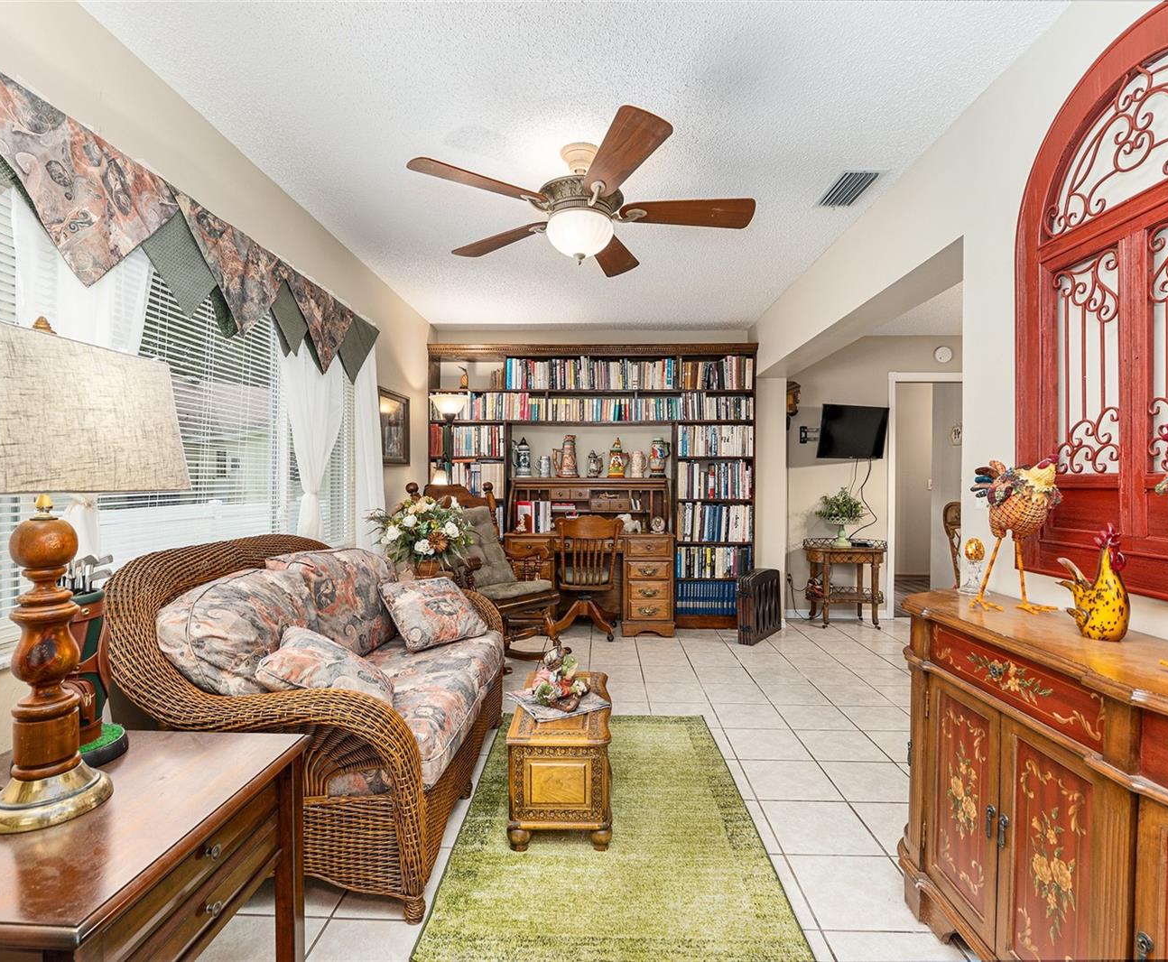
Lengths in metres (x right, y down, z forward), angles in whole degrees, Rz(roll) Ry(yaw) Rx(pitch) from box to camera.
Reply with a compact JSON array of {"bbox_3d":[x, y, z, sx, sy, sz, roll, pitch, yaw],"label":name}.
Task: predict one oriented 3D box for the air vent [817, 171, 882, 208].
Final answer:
[{"bbox_3d":[1.165,-1.262,2.632,0.180,0.025,0.320,0,0,2],"label":"air vent"}]

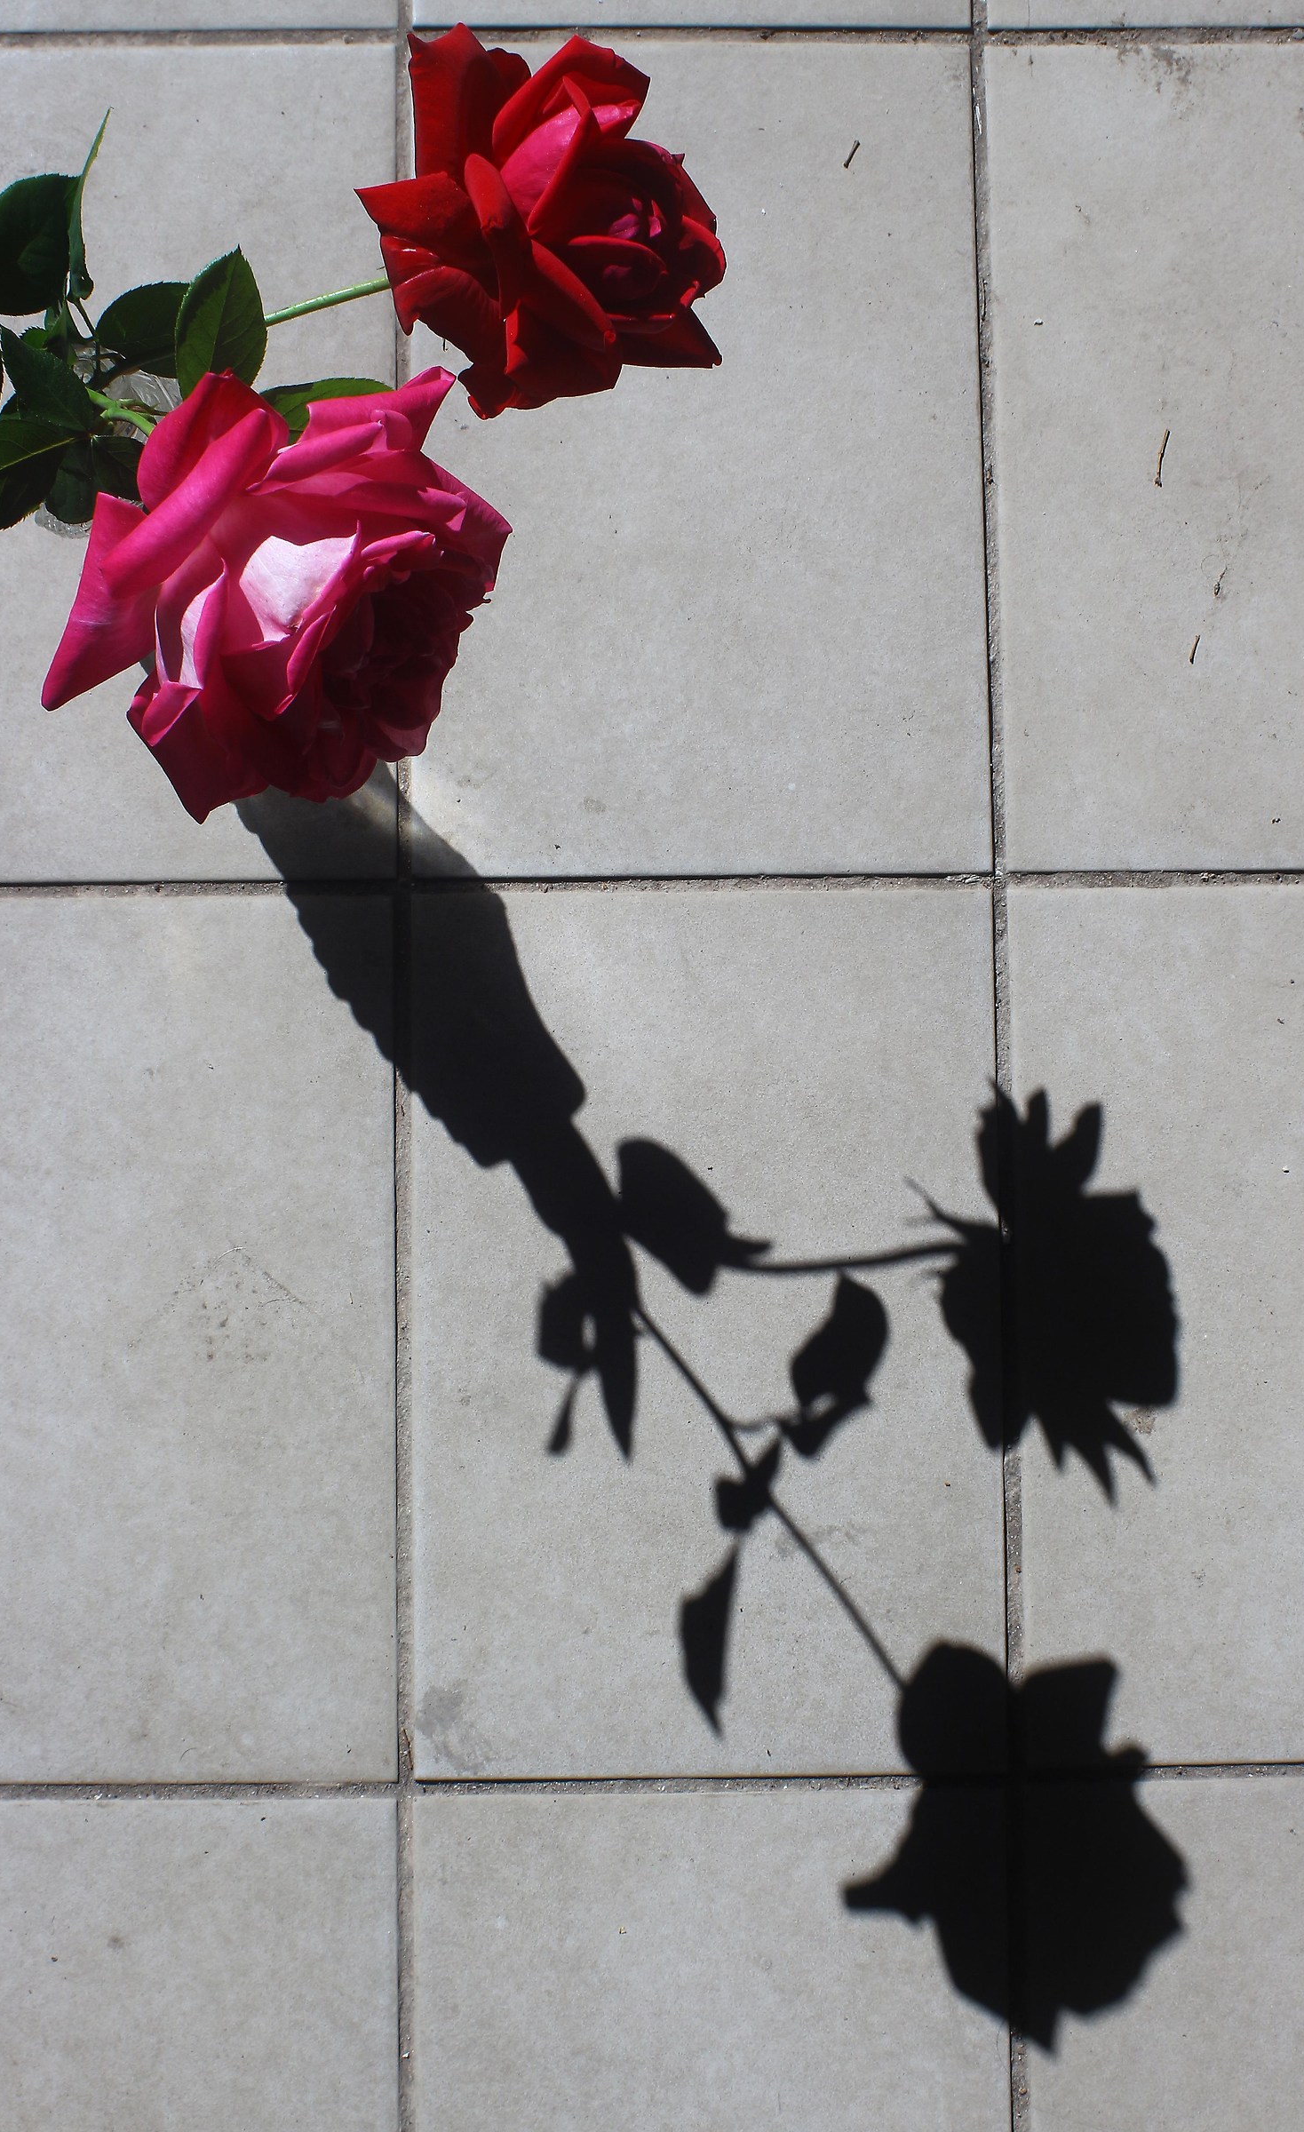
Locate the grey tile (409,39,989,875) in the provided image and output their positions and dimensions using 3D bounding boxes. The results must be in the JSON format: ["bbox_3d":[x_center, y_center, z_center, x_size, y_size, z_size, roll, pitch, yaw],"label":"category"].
[{"bbox_3d":[0.016,-0.214,0.940,0.200,0.010,0.300,-1,85,-1],"label":"grey tile"}]

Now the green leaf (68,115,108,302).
[{"bbox_3d":[-0.149,-0.227,0.705,0.009,0.020,0.049,7,118,-14],"label":"green leaf"}]

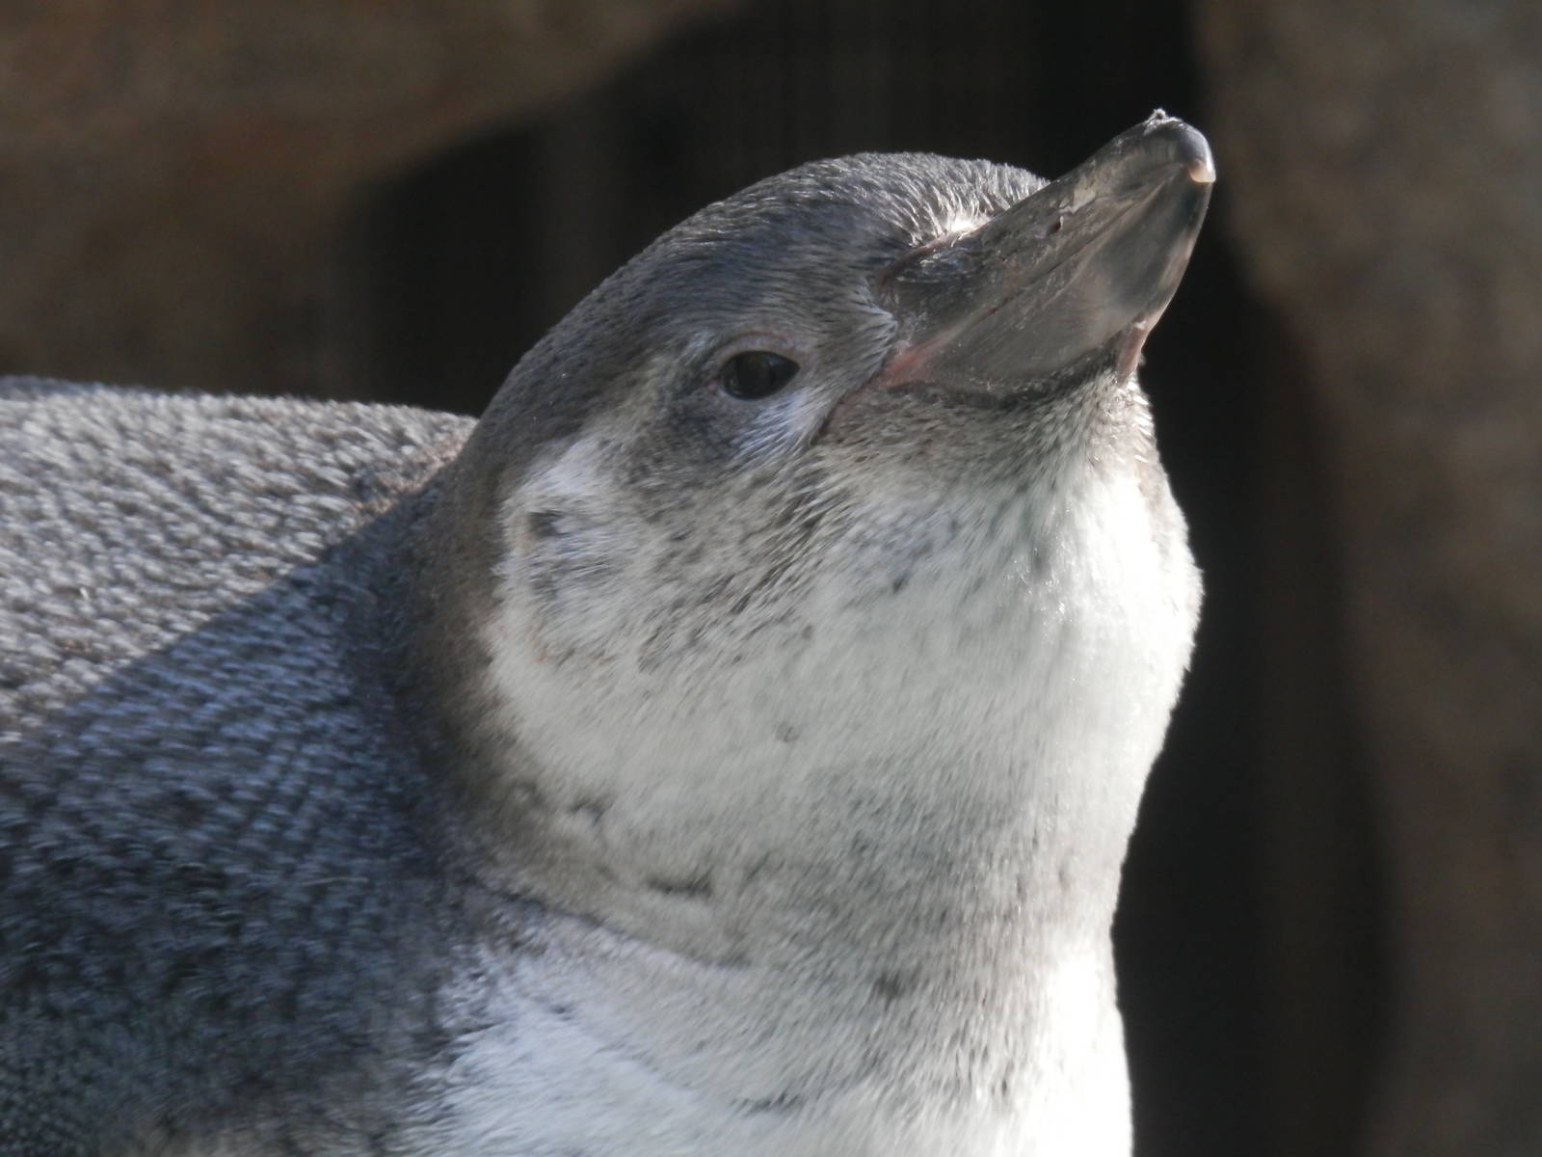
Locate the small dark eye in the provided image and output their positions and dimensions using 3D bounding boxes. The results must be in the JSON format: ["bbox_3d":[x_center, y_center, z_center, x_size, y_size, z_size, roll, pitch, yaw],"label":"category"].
[{"bbox_3d":[-0.002,-0.029,2.100,0.011,0.007,0.006,-12,-5,12],"label":"small dark eye"}]

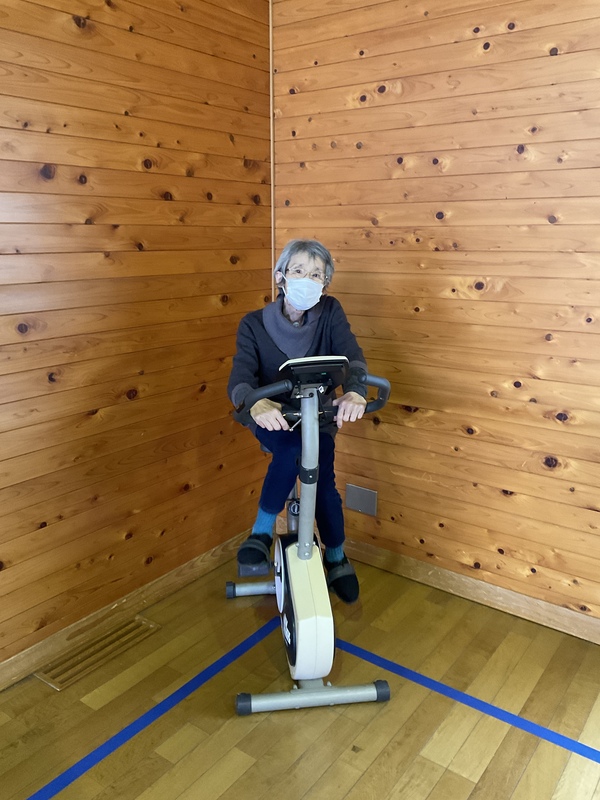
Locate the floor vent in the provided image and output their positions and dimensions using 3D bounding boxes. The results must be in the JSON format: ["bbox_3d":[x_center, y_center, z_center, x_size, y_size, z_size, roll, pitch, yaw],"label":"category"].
[{"bbox_3d":[-0.710,0.893,2.409,0.152,0.020,0.457,10,17,36],"label":"floor vent"}]

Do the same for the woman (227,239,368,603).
[{"bbox_3d":[-0.008,0.110,2.300,0.451,1.303,0.565,-2,14,-8],"label":"woman"}]

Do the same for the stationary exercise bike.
[{"bbox_3d":[-0.006,0.345,2.338,0.486,1.105,0.793,-2,14,-8],"label":"stationary exercise bike"}]

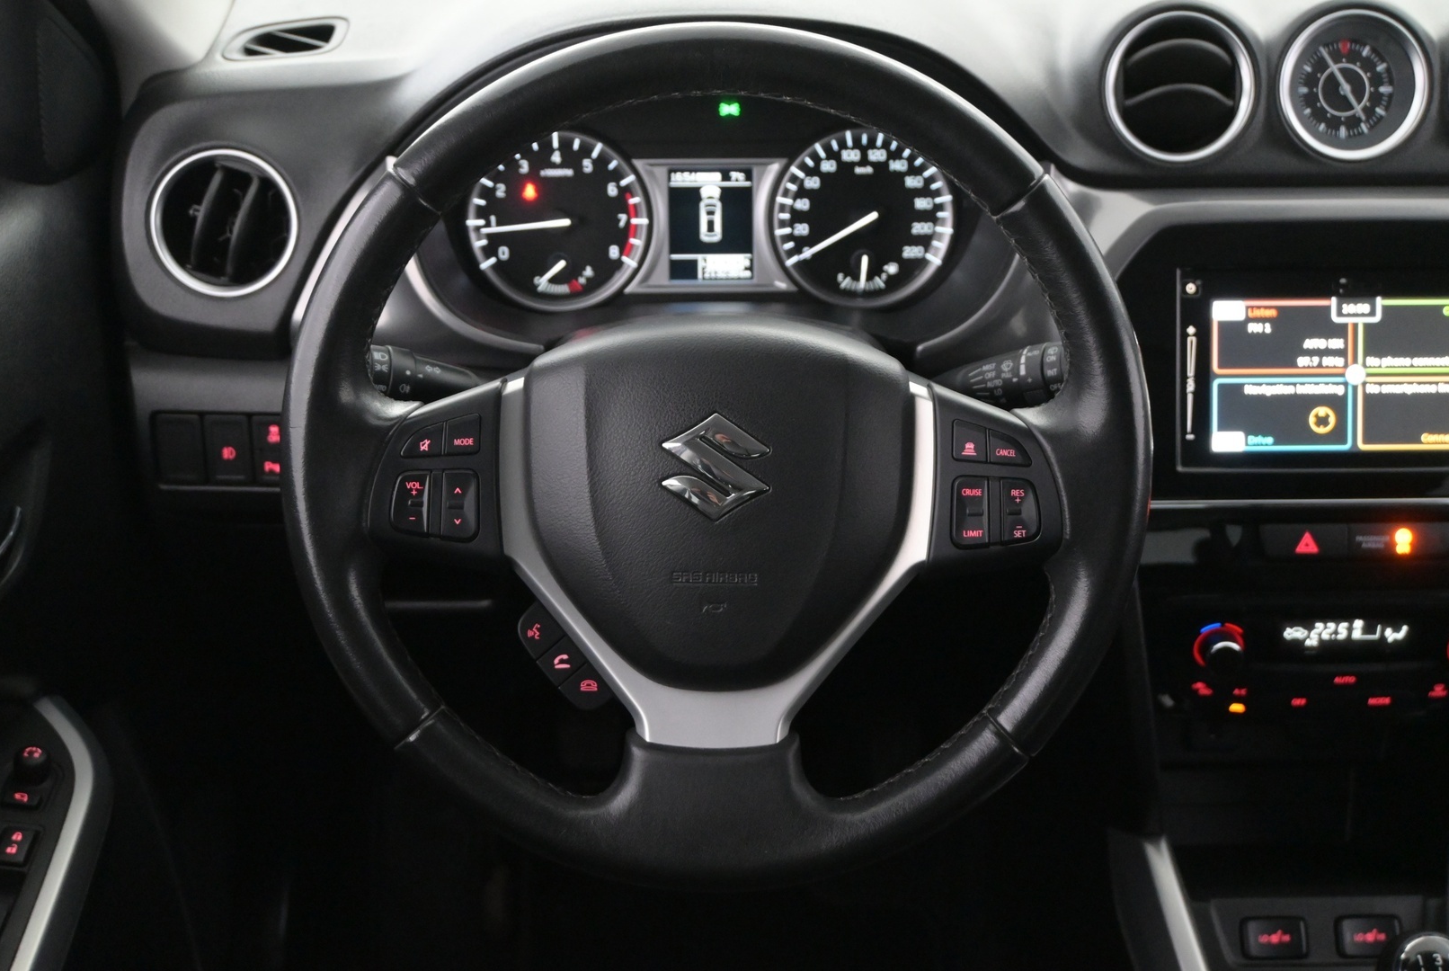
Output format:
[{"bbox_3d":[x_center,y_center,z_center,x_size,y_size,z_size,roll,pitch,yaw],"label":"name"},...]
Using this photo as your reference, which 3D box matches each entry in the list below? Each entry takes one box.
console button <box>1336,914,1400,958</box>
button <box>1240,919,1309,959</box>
[{"bbox_3d":[0.356,0.251,0.944,0.036,0.023,0.010,0,-22,0],"label":"console button"},{"bbox_3d":[0.304,0.252,0.944,0.037,0.022,0.010,0,-22,0],"label":"button"}]

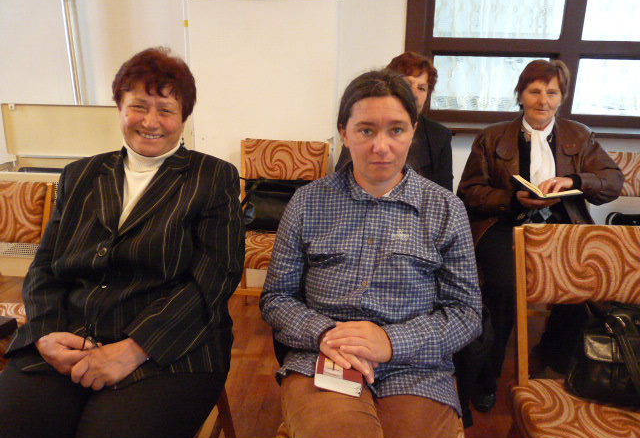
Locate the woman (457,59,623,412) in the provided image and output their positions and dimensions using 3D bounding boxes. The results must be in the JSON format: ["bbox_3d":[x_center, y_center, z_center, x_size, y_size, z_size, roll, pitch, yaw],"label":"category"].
[{"bbox_3d":[0.789,0.039,1.930,0.600,1.230,0.640,5,18,12],"label":"woman"}]

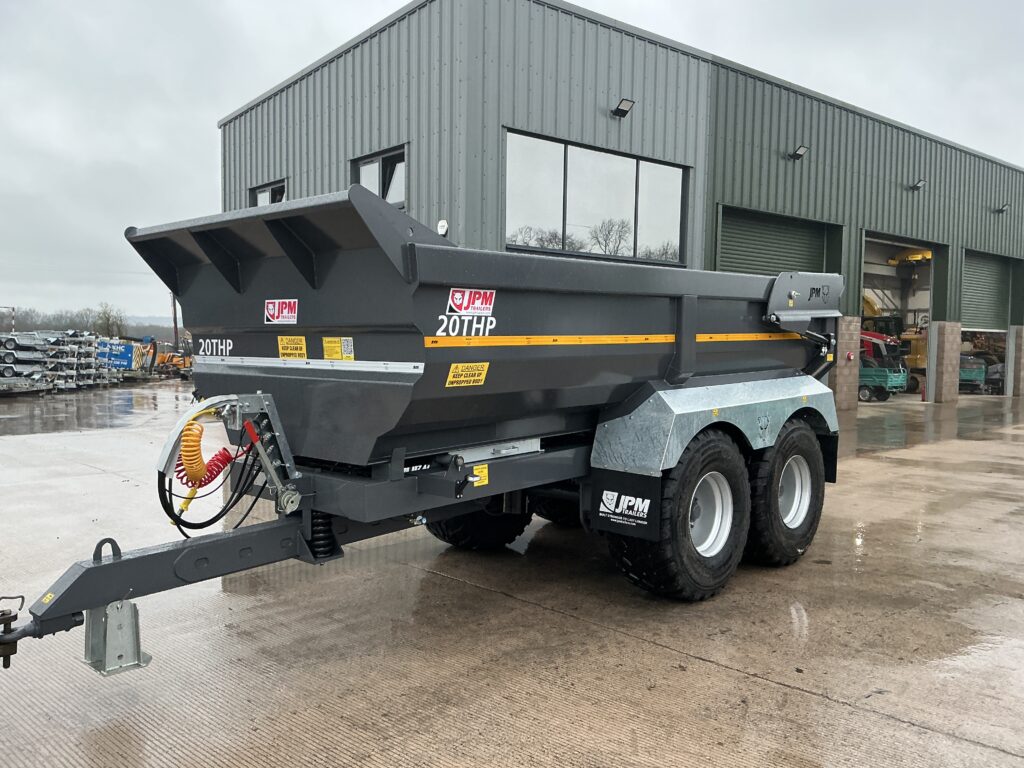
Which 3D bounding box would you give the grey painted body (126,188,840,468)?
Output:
[{"bbox_3d":[0.273,-0.380,6.421,2.401,1.372,5.321,3,5,44],"label":"grey painted body"}]

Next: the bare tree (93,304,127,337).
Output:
[{"bbox_3d":[-43.734,-6.302,90.000,3.800,5.200,3.600,-1,4,-26],"label":"bare tree"}]

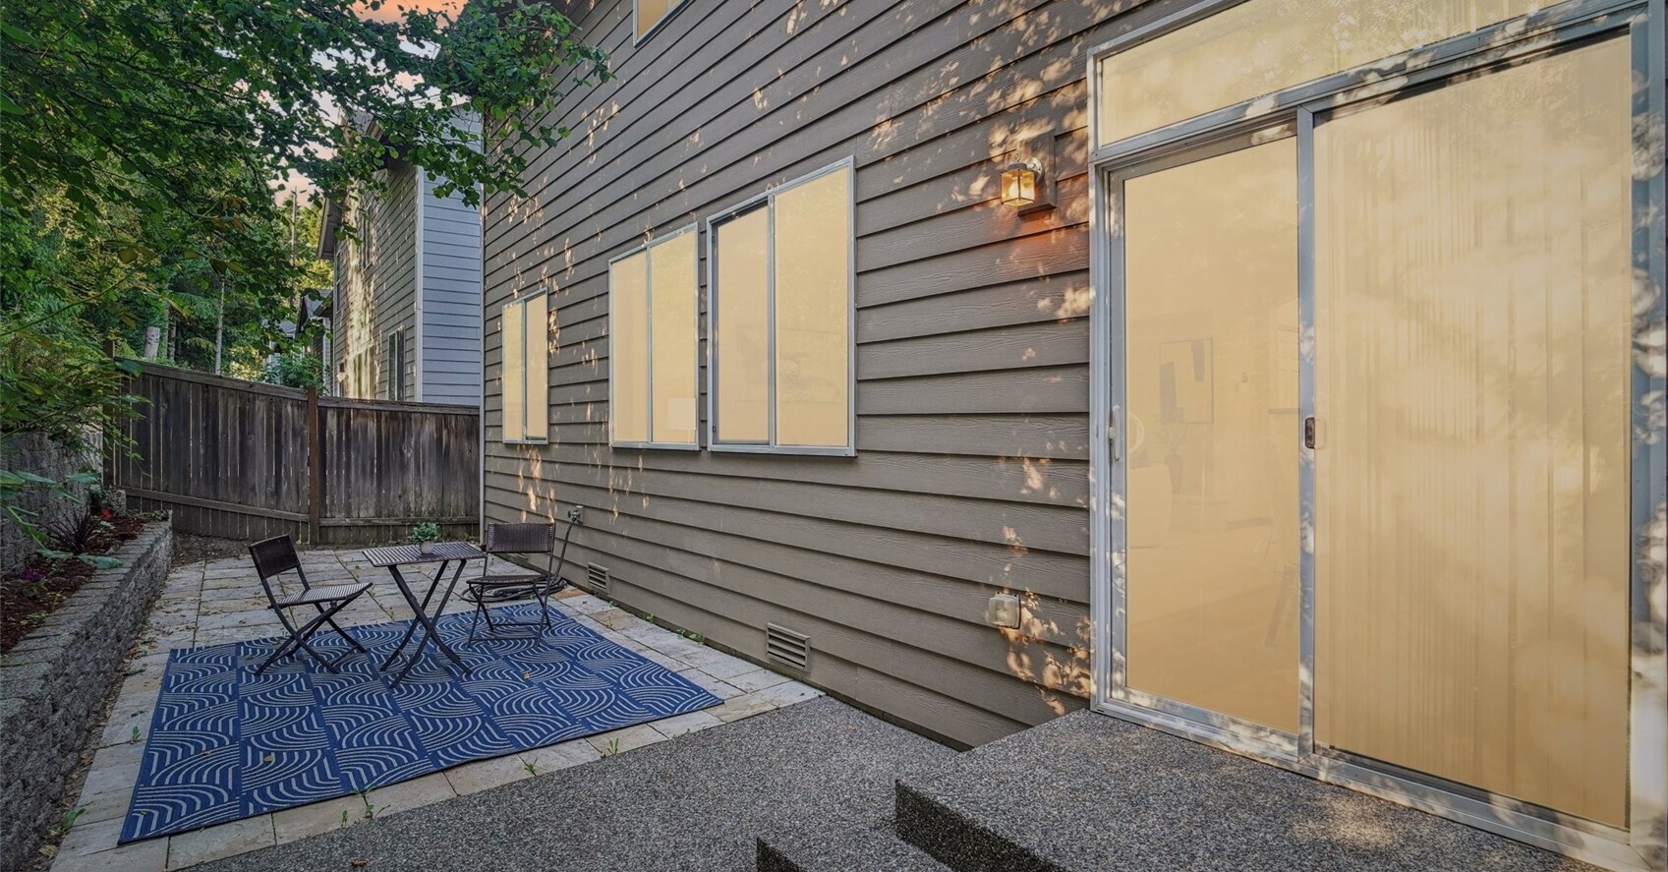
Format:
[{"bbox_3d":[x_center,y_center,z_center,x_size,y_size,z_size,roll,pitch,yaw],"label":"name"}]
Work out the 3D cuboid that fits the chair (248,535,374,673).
[{"bbox_3d":[-3.289,1.051,4.703,0.520,0.790,0.470,0,0,-13],"label":"chair"}]

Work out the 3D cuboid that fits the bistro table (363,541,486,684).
[{"bbox_3d":[-2.502,1.083,4.538,0.590,0.725,0.600,0,0,-37],"label":"bistro table"}]

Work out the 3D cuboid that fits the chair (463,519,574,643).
[{"bbox_3d":[-2.283,1.046,5.261,0.470,0.790,0.520,0,0,-8],"label":"chair"}]

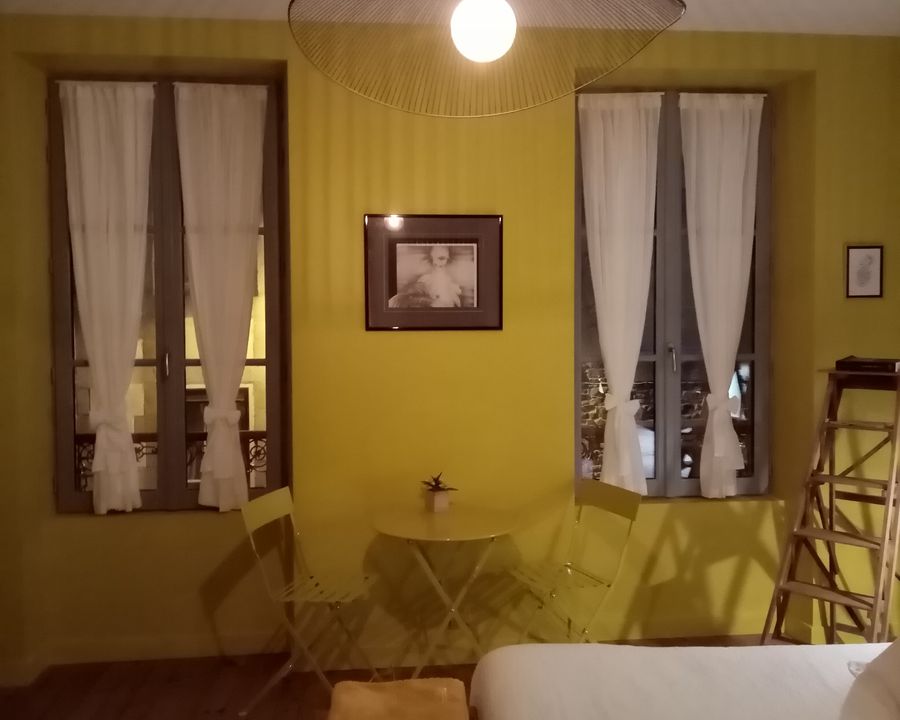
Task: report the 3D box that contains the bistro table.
[{"bbox_3d":[-0.022,1.022,3.741,0.590,0.715,0.590,-1,2,-6],"label":"bistro table"}]

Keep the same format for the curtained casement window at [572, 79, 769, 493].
[{"bbox_3d":[1.067,-0.313,4.425,1.024,1.977,0.080,-1,2,-6],"label":"curtained casement window"}]

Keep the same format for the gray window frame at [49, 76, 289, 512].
[{"bbox_3d":[-1.303,-0.301,4.196,1.046,1.987,0.080,-1,2,-6],"label":"gray window frame"}]

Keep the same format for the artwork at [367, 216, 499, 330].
[{"bbox_3d":[-0.069,-0.379,3.949,0.601,0.506,0.024,-1,2,-6],"label":"artwork"}]

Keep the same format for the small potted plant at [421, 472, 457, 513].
[{"bbox_3d":[-0.050,0.574,3.907,0.155,0.169,0.145,-1,2,-6],"label":"small potted plant"}]

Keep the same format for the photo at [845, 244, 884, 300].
[{"bbox_3d":[1.900,-0.405,4.141,0.179,0.245,0.020,-1,2,-6],"label":"photo"}]

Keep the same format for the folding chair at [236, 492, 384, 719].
[{"bbox_3d":[-0.558,0.975,3.709,0.450,0.820,0.420,0,2,9],"label":"folding chair"}]

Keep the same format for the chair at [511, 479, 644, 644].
[{"bbox_3d":[0.511,0.963,3.832,0.450,0.820,0.420,-1,2,-23],"label":"chair"}]

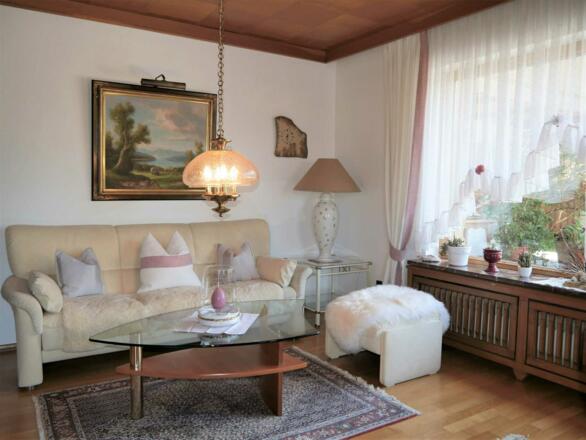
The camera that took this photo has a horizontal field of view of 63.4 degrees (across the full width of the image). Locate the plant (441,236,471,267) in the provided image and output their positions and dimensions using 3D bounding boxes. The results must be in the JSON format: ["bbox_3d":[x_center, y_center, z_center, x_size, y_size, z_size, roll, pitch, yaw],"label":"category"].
[{"bbox_3d":[1.207,0.221,3.478,0.191,0.206,0.209,-2,5,-33],"label":"plant"}]

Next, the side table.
[{"bbox_3d":[0.305,0.609,4.144,0.534,0.516,0.476,-2,5,-33],"label":"side table"}]

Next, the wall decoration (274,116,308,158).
[{"bbox_3d":[-0.007,-0.776,4.516,0.371,0.400,0.030,-2,5,-33],"label":"wall decoration"}]

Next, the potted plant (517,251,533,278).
[{"bbox_3d":[1.482,0.276,3.026,0.101,0.165,0.101,-2,5,-33],"label":"potted plant"}]

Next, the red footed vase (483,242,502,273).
[{"bbox_3d":[1.327,0.242,3.160,0.130,0.209,0.130,-2,5,-33],"label":"red footed vase"}]

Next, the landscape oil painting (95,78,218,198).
[{"bbox_3d":[-1.069,-0.608,3.818,1.005,0.899,0.045,-2,5,-33],"label":"landscape oil painting"}]

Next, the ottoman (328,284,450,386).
[{"bbox_3d":[0.581,0.736,3.088,0.522,0.423,0.661,-2,5,-33],"label":"ottoman"}]

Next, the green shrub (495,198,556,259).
[{"bbox_3d":[2.746,0.106,5.600,0.700,0.730,0.750,-2,5,-33],"label":"green shrub"}]

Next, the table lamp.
[{"bbox_3d":[0.303,-0.087,4.145,0.586,0.889,0.586,0,4,0],"label":"table lamp"}]

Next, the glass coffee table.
[{"bbox_3d":[-0.431,0.768,2.658,1.259,0.400,0.800,-1,4,-17],"label":"glass coffee table"}]

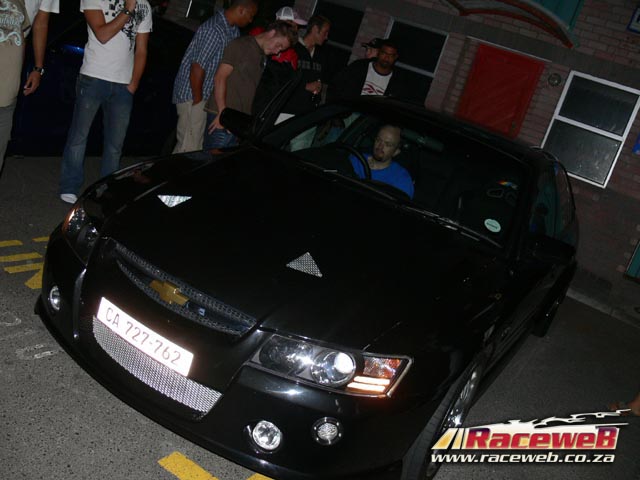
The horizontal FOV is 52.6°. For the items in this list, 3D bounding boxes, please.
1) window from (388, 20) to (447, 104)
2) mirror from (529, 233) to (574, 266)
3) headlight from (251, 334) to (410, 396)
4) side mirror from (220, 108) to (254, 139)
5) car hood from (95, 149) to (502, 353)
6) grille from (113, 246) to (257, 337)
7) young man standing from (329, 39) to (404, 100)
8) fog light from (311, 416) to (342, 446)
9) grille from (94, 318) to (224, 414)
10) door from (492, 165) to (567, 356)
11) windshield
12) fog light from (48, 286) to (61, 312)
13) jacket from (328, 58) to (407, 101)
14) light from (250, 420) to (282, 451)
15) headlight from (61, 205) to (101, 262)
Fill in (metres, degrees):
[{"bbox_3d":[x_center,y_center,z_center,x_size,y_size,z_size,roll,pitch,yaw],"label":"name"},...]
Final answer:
[{"bbox_3d":[1.154,-2.279,8.512,0.841,1.090,0.070,27,19,29],"label":"window"},{"bbox_3d":[1.165,0.055,3.272,0.215,0.145,0.115,26,18,26],"label":"mirror"},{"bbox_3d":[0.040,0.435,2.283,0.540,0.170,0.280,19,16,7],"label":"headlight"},{"bbox_3d":[-0.529,-0.732,4.100,0.215,0.150,0.115,17,16,-1],"label":"side mirror"},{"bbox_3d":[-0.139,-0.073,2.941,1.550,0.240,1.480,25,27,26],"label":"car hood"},{"bbox_3d":[-0.563,0.191,2.453,0.770,0.125,0.110,26,18,26],"label":"grille"},{"bbox_3d":[0.360,-0.888,6.034,0.550,1.780,0.340,16,16,-7],"label":"young man standing"},{"bbox_3d":[0.029,0.679,2.325,0.105,0.105,0.055,18,16,2],"label":"fog light"},{"bbox_3d":[-0.655,0.459,2.447,0.690,0.150,0.090,25,18,26],"label":"grille"},{"bbox_3d":[1.238,0.095,3.805,0.250,1.060,1.150,25,18,26],"label":"door"},{"bbox_3d":[0.475,-0.462,3.745,1.460,0.160,0.760,25,48,26],"label":"windshield"},{"bbox_3d":[-1.118,0.251,2.730,0.105,0.105,0.060,29,20,35],"label":"fog light"},{"bbox_3d":[0.383,-1.181,5.497,0.560,0.700,0.320,18,18,3],"label":"jacket"},{"bbox_3d":[-0.183,0.674,2.230,0.105,0.105,0.060,22,17,16],"label":"light"},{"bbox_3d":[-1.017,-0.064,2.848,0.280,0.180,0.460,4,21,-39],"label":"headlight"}]

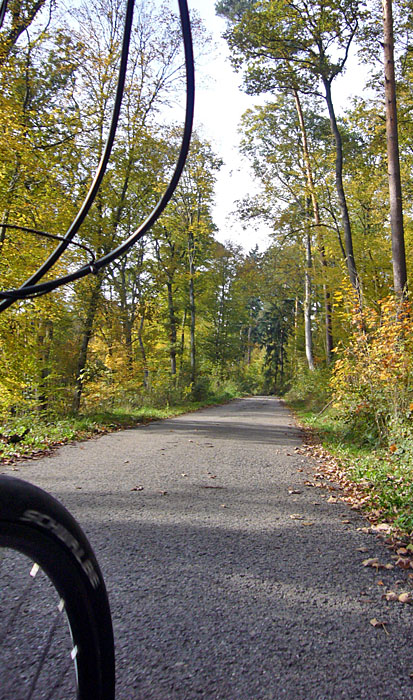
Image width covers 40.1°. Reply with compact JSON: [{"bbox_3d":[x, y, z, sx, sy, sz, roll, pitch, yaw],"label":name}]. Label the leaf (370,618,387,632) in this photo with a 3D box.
[{"bbox_3d":[0.560,0.896,1.835,0.056,0.020,0.070,0,-4,0],"label":"leaf"}]

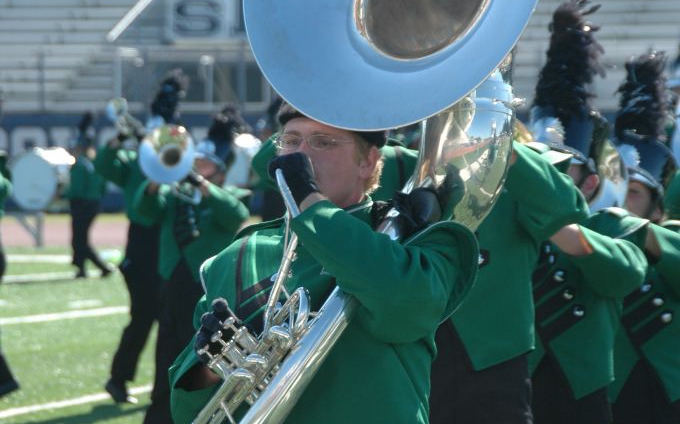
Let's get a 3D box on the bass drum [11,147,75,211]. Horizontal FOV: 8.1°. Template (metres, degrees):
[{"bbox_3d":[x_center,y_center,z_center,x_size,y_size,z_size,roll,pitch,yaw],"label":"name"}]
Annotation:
[{"bbox_3d":[-3.281,-0.344,53.000,0.640,0.640,0.380,0,1,39],"label":"bass drum"}]

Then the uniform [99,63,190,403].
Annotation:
[{"bbox_3d":[-1.121,0.148,27.800,0.600,1.940,0.580,0,1,18],"label":"uniform"}]

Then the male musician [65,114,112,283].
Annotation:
[{"bbox_3d":[-2.793,-0.182,52.800,0.520,1.840,0.500,0,1,35],"label":"male musician"}]

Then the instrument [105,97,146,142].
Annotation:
[{"bbox_3d":[-1.193,-0.506,27.300,0.130,0.180,0.520,0,-22,21],"label":"instrument"}]

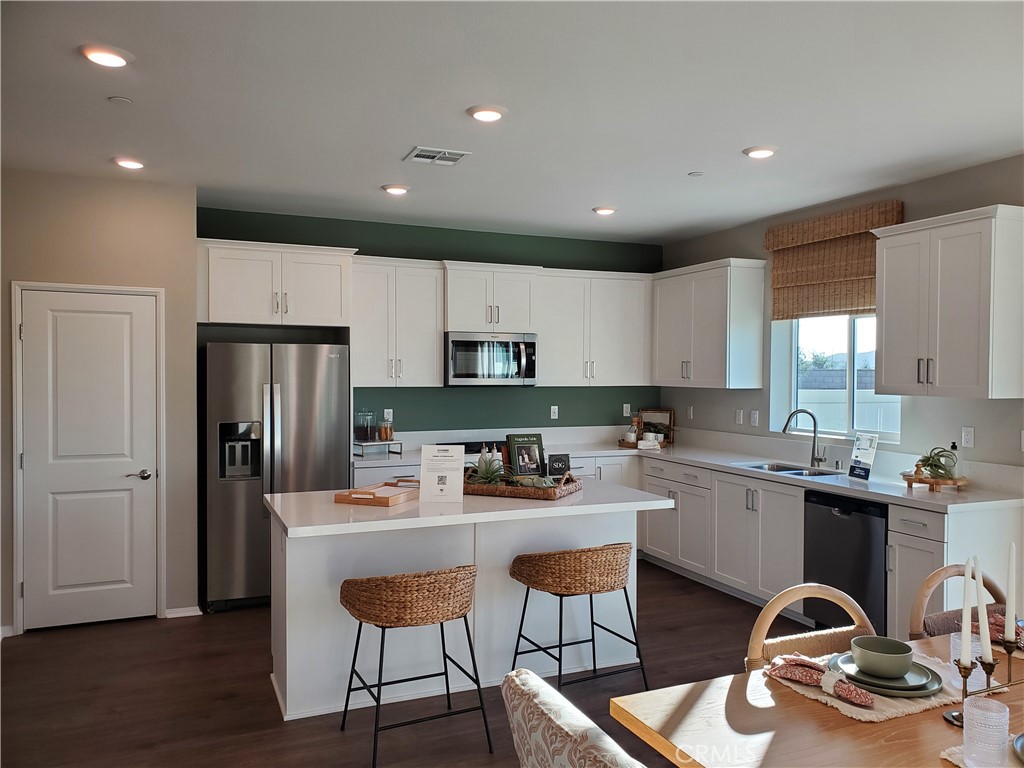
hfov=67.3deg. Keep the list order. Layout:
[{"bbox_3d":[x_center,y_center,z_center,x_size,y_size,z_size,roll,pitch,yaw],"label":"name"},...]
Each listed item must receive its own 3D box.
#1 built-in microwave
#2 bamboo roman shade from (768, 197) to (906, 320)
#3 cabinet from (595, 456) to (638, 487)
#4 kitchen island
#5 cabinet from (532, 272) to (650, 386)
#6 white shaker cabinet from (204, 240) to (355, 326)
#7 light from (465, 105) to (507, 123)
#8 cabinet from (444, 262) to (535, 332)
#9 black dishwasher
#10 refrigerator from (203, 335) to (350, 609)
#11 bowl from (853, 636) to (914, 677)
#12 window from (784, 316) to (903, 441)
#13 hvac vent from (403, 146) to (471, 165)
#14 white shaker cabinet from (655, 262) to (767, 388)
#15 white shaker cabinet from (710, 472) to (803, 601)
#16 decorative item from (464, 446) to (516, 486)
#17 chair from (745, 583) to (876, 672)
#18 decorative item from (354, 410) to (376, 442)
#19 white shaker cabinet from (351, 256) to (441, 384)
[{"bbox_3d":[-0.222,-0.193,6.276,0.752,0.425,0.427,0,1,-23],"label":"built-in microwave"},{"bbox_3d":[2.226,-0.828,5.426,0.090,0.720,1.205,0,1,-23],"label":"bamboo roman shade"},{"bbox_3d":[0.744,0.985,6.609,0.415,0.788,0.619,0,1,-23],"label":"cabinet"},{"bbox_3d":[-0.241,1.053,4.105,1.963,0.901,0.966,0,1,-23],"label":"kitchen island"},{"bbox_3d":[0.645,-0.466,6.694,1.125,0.970,0.337,0,1,-23],"label":"cabinet"},{"bbox_3d":[-1.688,-0.679,5.499,0.965,0.550,0.677,0,1,-23],"label":"white shaker cabinet"},{"bbox_3d":[-0.115,-1.224,3.488,0.188,0.026,0.188,0,1,0],"label":"light"},{"bbox_3d":[-0.238,-0.692,6.423,0.785,0.550,0.455,0,1,-23],"label":"cabinet"},{"bbox_3d":[2.232,1.074,4.659,0.625,0.850,0.610,0,1,-23],"label":"black dishwasher"},{"bbox_3d":[-1.714,0.598,5.544,0.909,1.750,0.850,0,1,-23],"label":"refrigerator"},{"bbox_3d":[0.973,0.727,2.025,0.150,0.072,0.150,0,1,0],"label":"bowl"},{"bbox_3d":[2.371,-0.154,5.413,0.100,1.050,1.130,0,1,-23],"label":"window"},{"bbox_3d":[-0.414,-1.242,4.237,0.302,0.020,0.290,0,1,-23],"label":"hvac vent"},{"bbox_3d":[1.615,-0.470,6.503,0.365,1.005,1.105,0,1,-23],"label":"white shaker cabinet"},{"bbox_3d":[1.948,1.067,5.372,0.647,0.860,0.916,0,1,-23],"label":"white shaker cabinet"},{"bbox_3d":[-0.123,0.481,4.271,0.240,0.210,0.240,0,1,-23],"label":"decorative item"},{"bbox_3d":[1.129,1.123,2.468,0.580,0.825,0.580,0,1,-23],"label":"chair"},{"bbox_3d":[-1.124,0.331,5.924,0.157,0.247,0.157,0,1,-23],"label":"decorative item"},{"bbox_3d":[-0.964,-0.477,6.168,0.770,1.000,0.360,0,1,-23],"label":"white shaker cabinet"}]

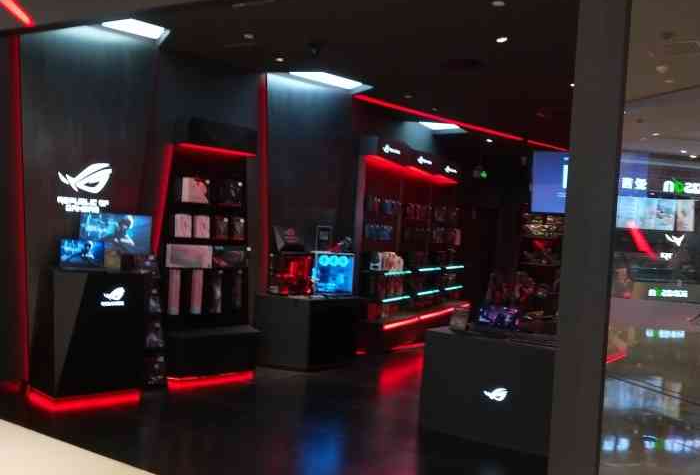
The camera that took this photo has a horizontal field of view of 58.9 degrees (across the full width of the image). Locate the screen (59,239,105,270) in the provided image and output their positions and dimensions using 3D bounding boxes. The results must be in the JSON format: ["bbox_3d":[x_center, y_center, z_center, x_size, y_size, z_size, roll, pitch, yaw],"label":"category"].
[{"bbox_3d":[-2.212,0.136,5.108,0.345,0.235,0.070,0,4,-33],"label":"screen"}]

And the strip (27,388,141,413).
[{"bbox_3d":[-2.171,1.271,5.208,0.690,0.070,0.560,0,4,-36],"label":"strip"}]

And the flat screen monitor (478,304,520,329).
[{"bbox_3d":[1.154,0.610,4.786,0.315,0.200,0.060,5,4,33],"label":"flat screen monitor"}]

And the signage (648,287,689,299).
[{"bbox_3d":[5.370,0.947,10.487,0.700,0.200,0.050,2,3,-3],"label":"signage"}]

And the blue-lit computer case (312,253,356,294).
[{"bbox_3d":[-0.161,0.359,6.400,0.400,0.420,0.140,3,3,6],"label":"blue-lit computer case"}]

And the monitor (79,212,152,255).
[{"bbox_3d":[-2.024,-0.035,5.363,0.590,0.365,0.060,1,4,-28],"label":"monitor"}]

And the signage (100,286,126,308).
[{"bbox_3d":[-1.927,0.481,5.052,0.210,0.165,0.020,0,4,-36],"label":"signage"}]

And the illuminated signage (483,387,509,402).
[{"bbox_3d":[1.044,1.127,4.450,0.175,0.090,0.020,4,4,29],"label":"illuminated signage"}]

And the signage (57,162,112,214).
[{"bbox_3d":[-2.371,-0.446,5.536,0.460,0.440,0.030,0,4,-30],"label":"signage"}]

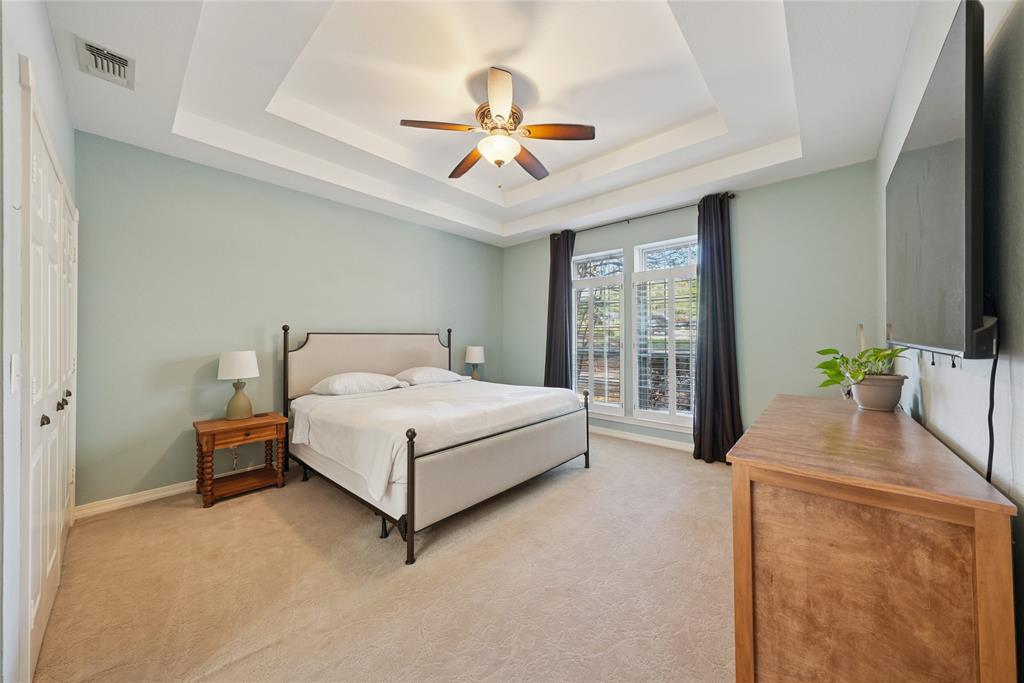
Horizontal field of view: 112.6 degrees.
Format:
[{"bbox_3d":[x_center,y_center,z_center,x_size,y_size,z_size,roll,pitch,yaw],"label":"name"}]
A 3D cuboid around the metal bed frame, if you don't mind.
[{"bbox_3d":[-0.702,0.542,3.313,2.110,1.394,1.990,0,1,42],"label":"metal bed frame"}]

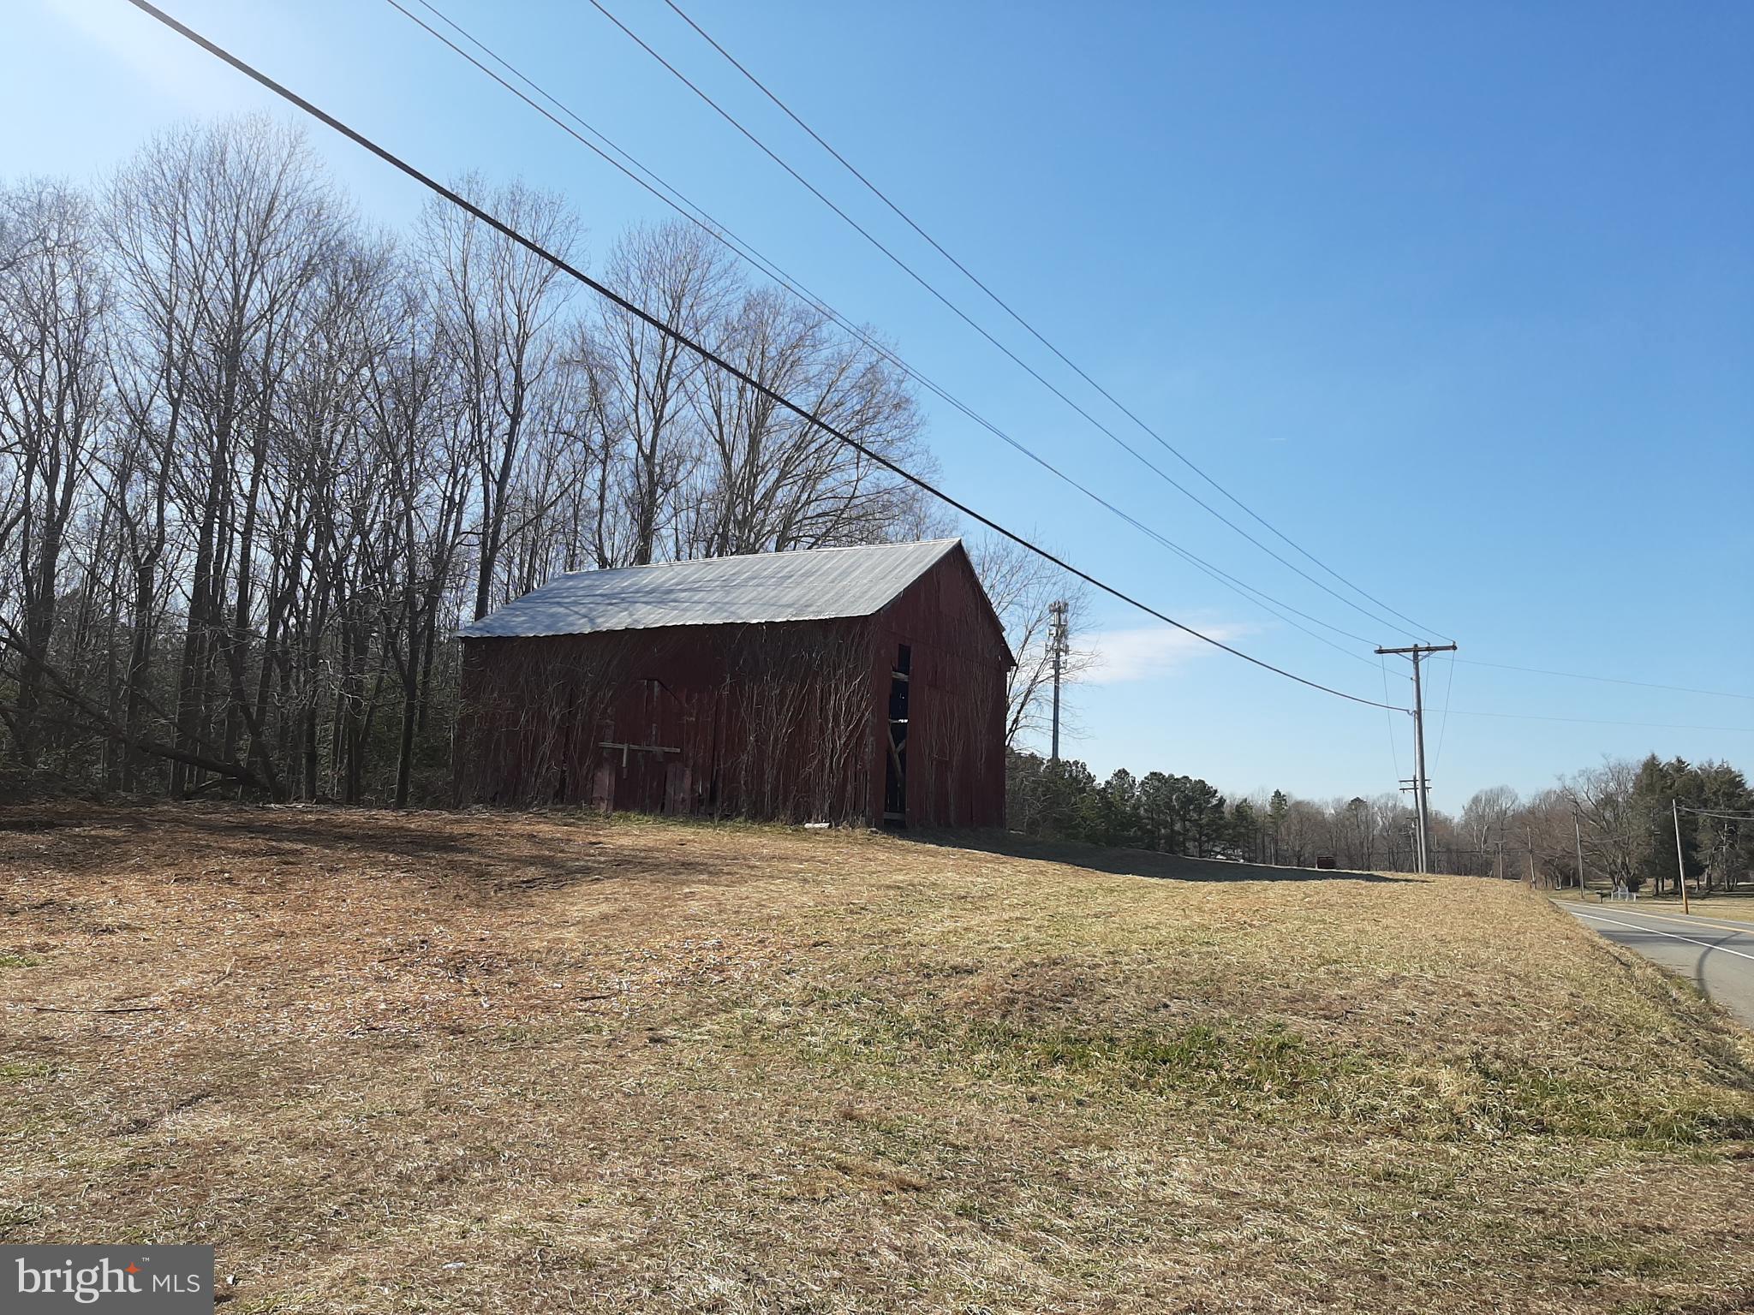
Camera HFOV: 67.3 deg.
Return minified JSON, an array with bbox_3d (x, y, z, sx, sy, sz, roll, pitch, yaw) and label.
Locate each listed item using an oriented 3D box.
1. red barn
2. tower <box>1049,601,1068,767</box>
[{"bbox_3d":[-3.900,0.860,37.100,13.350,7.500,8.650,-2,-9,29],"label":"red barn"},{"bbox_3d":[33.680,12.214,246.816,4.000,47.000,4.000,2,-8,0],"label":"tower"}]

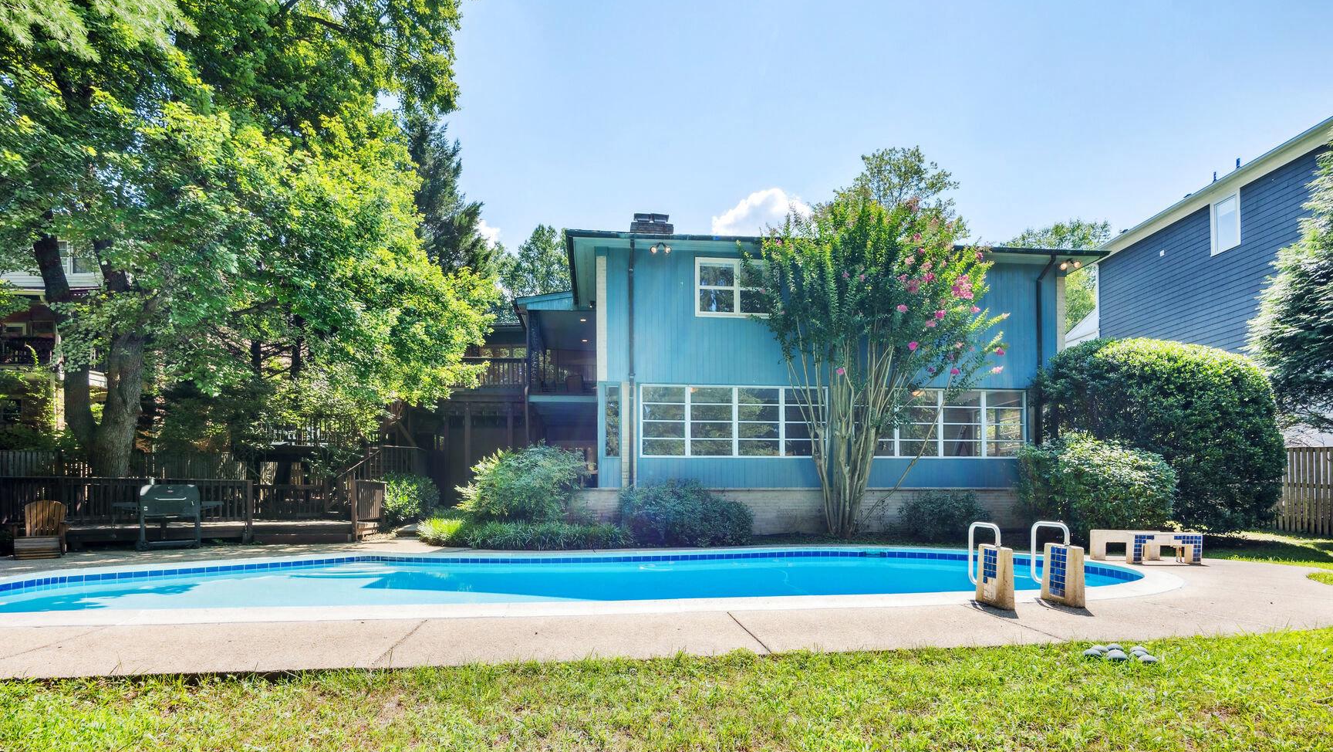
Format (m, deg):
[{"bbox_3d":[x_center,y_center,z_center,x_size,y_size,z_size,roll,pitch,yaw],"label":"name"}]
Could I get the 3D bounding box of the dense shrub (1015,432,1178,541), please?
[{"bbox_3d":[8.918,2.254,11.500,2.900,2.150,2.100,1,-6,-6],"label":"dense shrub"}]

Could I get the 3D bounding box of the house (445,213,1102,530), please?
[{"bbox_3d":[1.900,0.200,16.000,14.500,7.100,9.000,1,-6,-6],"label":"house"}]

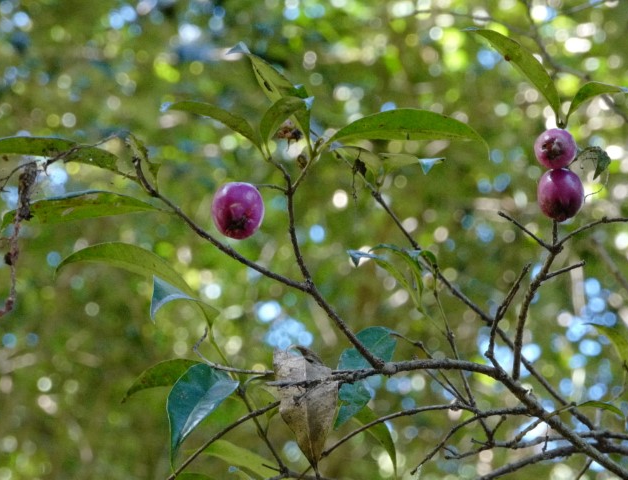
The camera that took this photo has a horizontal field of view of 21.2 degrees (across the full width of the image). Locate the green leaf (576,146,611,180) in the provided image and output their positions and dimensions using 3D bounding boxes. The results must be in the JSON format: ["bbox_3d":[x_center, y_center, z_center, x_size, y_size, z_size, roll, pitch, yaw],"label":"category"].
[{"bbox_3d":[0.148,-0.041,0.890,0.018,0.018,0.013,0,-8,0],"label":"green leaf"}]

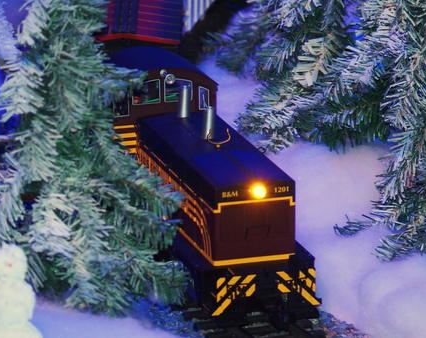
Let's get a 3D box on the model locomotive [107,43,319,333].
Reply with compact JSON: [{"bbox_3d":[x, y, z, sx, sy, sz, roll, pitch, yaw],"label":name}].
[{"bbox_3d":[-0.022,0.000,2.371,0.107,0.150,0.467,-5,17,-17],"label":"model locomotive"}]

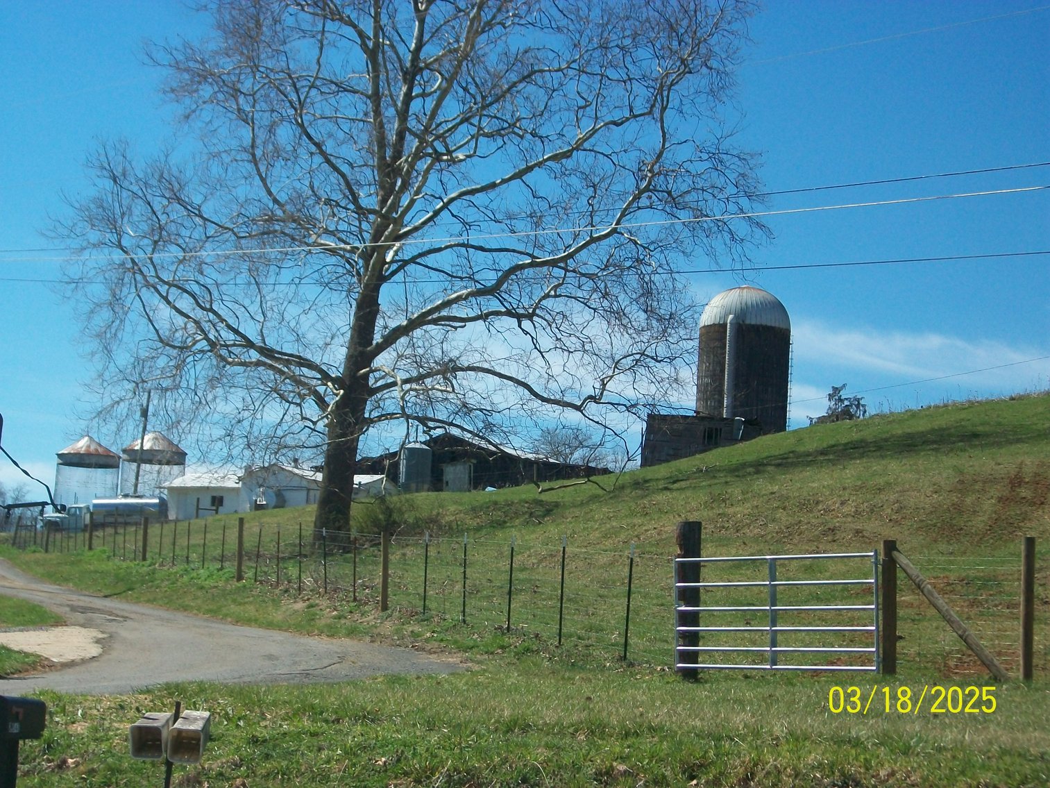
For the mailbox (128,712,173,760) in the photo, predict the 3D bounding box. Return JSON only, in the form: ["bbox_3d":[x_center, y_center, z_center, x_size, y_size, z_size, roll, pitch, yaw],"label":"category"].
[{"bbox_3d":[-1.823,1.672,12.200,0.160,0.166,0.430,1,2,0],"label":"mailbox"}]

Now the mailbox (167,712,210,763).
[{"bbox_3d":[-1.609,1.648,12.000,0.162,0.168,0.430,4,3,0],"label":"mailbox"}]

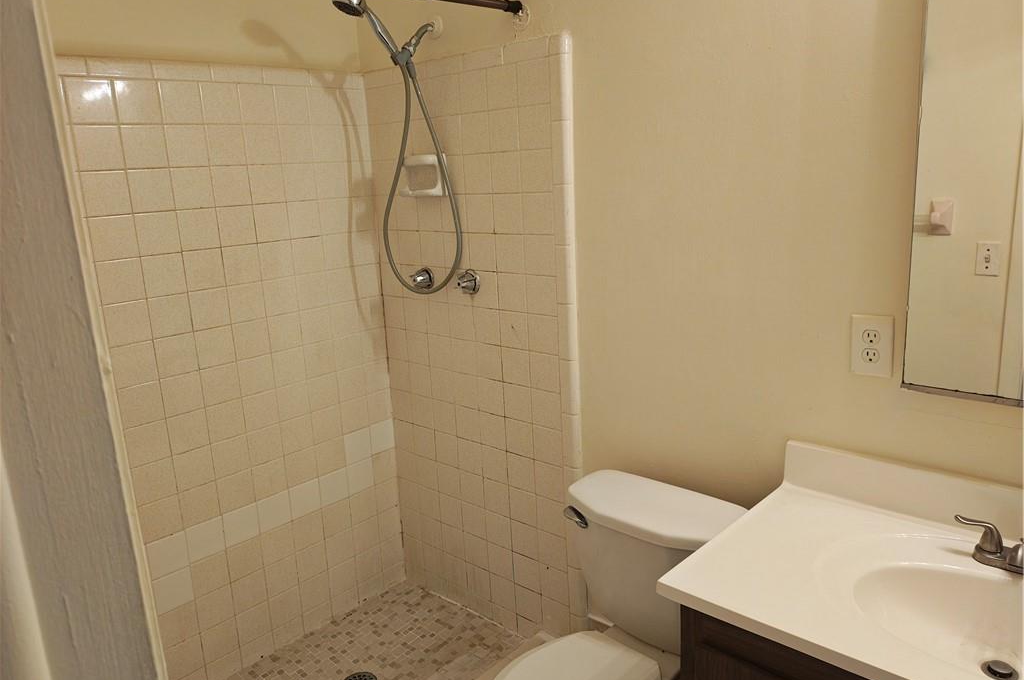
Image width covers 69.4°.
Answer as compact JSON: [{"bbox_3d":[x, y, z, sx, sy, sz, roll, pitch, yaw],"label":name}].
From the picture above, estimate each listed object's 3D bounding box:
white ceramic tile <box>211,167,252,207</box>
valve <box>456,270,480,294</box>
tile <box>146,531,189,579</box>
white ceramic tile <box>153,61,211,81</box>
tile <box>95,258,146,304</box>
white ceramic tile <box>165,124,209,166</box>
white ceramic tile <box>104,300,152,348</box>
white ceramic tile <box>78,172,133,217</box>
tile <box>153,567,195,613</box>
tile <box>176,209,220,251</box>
[{"bbox_3d":[-0.786,-0.429,2.070,0.009,0.108,0.108,9,17,42],"label":"white ceramic tile"},{"bbox_3d":[-0.135,-0.166,2.169,0.067,0.067,0.053,9,17,42],"label":"valve"},{"bbox_3d":[-0.956,0.596,2.052,0.009,0.108,0.108,9,17,41],"label":"tile"},{"bbox_3d":[-0.860,-0.700,1.934,0.009,0.049,0.152,9,17,42],"label":"white ceramic tile"},{"bbox_3d":[-0.997,-0.150,1.884,0.009,0.108,0.108,9,17,42],"label":"tile"},{"bbox_3d":[-0.865,-0.514,1.967,0.009,0.108,0.108,9,17,42],"label":"white ceramic tile"},{"bbox_3d":[-0.989,-0.043,1.906,0.009,0.108,0.108,9,17,41],"label":"white ceramic tile"},{"bbox_3d":[-1.007,-0.364,1.835,0.009,0.108,0.108,9,17,42],"label":"white ceramic tile"},{"bbox_3d":[-0.953,0.704,2.080,0.009,0.108,0.108,9,17,42],"label":"tile"},{"bbox_3d":[-0.852,-0.300,2.012,0.008,0.108,0.108,9,17,42],"label":"tile"}]

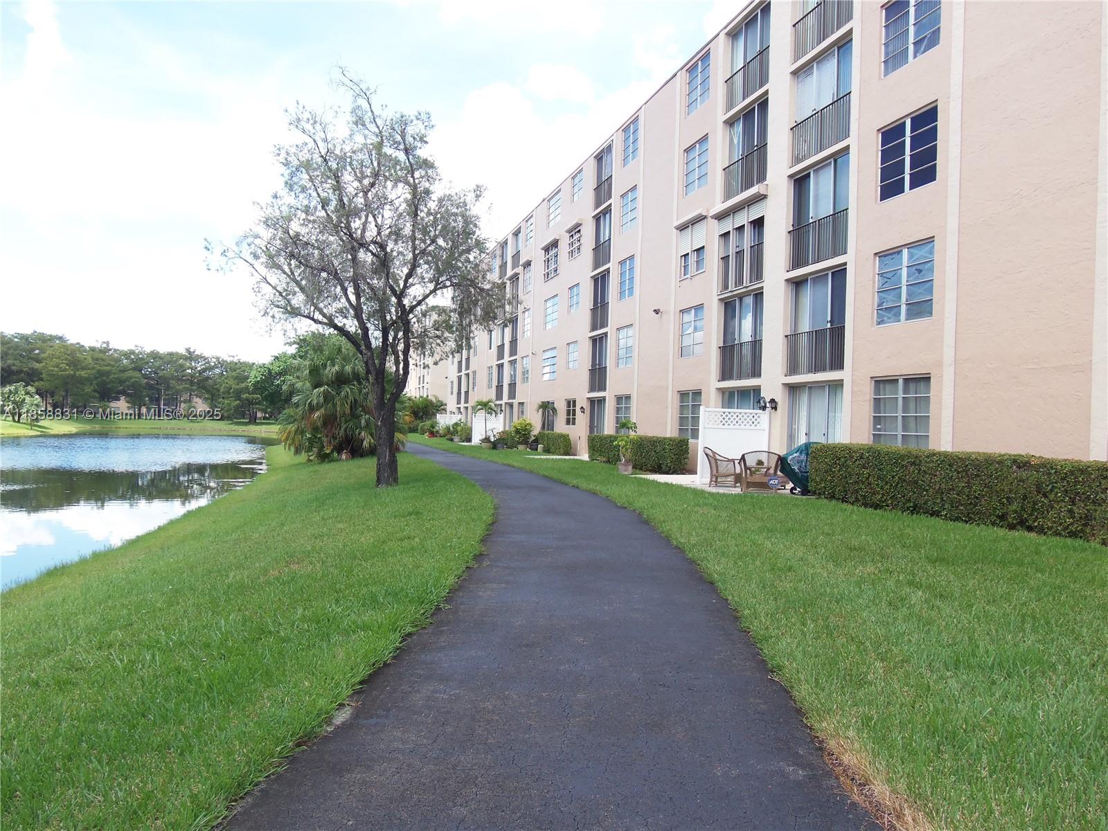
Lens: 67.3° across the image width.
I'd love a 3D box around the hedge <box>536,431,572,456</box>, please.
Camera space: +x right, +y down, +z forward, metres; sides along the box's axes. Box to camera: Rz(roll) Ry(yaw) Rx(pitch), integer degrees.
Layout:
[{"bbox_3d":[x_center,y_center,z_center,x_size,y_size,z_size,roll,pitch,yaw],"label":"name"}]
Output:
[{"bbox_3d":[0.020,1.267,38.300,0.850,1.030,2.850,2,0,-16],"label":"hedge"}]

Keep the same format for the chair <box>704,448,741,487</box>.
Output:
[{"bbox_3d":[4.252,1.309,20.969,0.800,0.950,0.680,1,-1,19],"label":"chair"}]

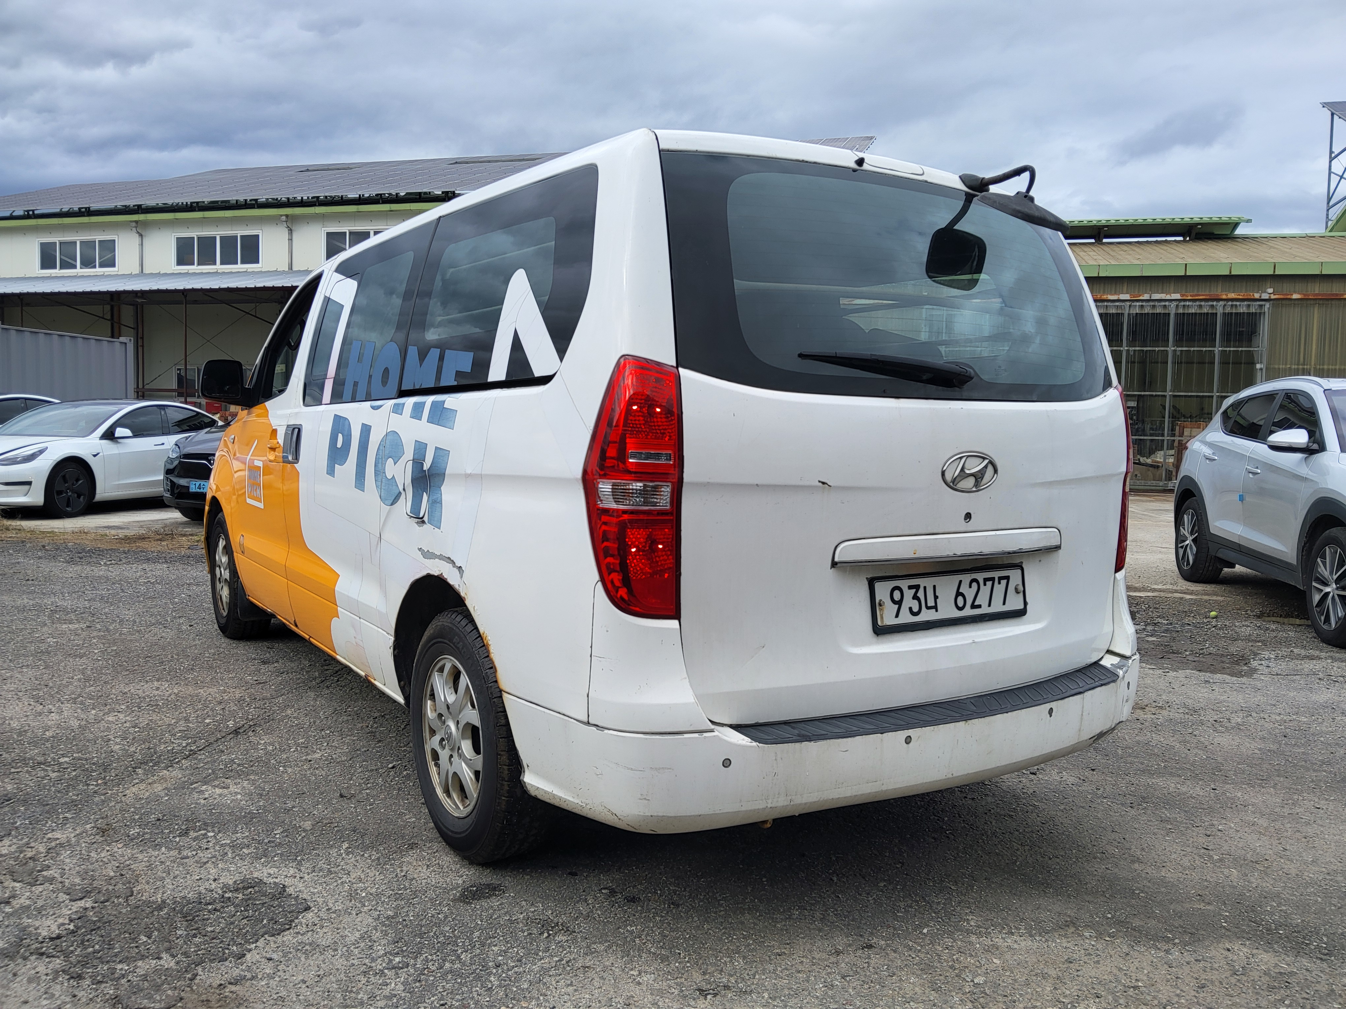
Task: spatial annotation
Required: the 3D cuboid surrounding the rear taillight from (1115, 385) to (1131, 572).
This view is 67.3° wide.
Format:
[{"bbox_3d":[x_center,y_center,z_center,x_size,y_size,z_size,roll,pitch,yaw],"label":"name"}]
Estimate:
[{"bbox_3d":[1.312,-0.060,2.945,0.197,0.539,0.151,-2,2,-39],"label":"rear taillight"}]

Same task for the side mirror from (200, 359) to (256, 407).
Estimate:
[{"bbox_3d":[-2.007,-0.544,4.557,0.227,0.207,0.141,-1,5,-33],"label":"side mirror"}]

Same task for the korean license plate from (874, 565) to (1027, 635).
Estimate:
[{"bbox_3d":[0.669,0.225,2.411,0.529,0.126,0.025,-1,-2,-33],"label":"korean license plate"}]

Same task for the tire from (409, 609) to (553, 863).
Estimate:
[{"bbox_3d":[-0.507,0.607,2.721,0.222,0.706,0.706,-1,5,-33],"label":"tire"}]

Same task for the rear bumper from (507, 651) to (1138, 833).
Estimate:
[{"bbox_3d":[0.578,0.523,2.569,1.915,0.242,0.565,-1,5,-33],"label":"rear bumper"}]

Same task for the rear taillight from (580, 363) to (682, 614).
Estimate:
[{"bbox_3d":[-0.077,-0.026,2.030,0.197,0.539,0.151,-1,2,-28],"label":"rear taillight"}]

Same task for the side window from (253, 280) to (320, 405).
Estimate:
[{"bbox_3d":[-1.672,-0.709,4.376,0.060,0.514,0.806,15,-4,-33],"label":"side window"}]

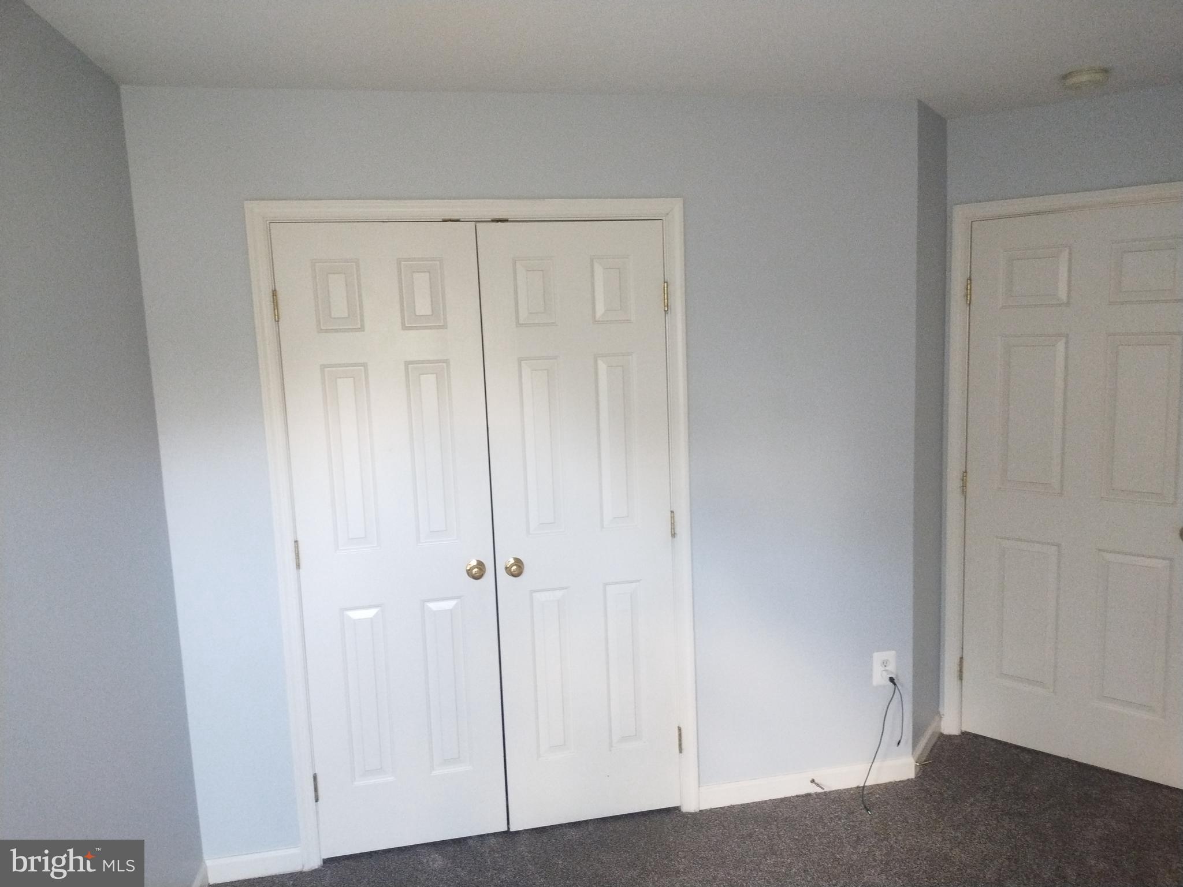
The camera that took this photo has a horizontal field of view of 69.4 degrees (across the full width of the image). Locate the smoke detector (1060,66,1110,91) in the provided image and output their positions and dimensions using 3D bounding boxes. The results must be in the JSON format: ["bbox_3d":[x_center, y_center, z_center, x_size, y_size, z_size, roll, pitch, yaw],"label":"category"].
[{"bbox_3d":[1.554,-1.137,2.688,0.136,0.036,0.136,-4,8,-11],"label":"smoke detector"}]

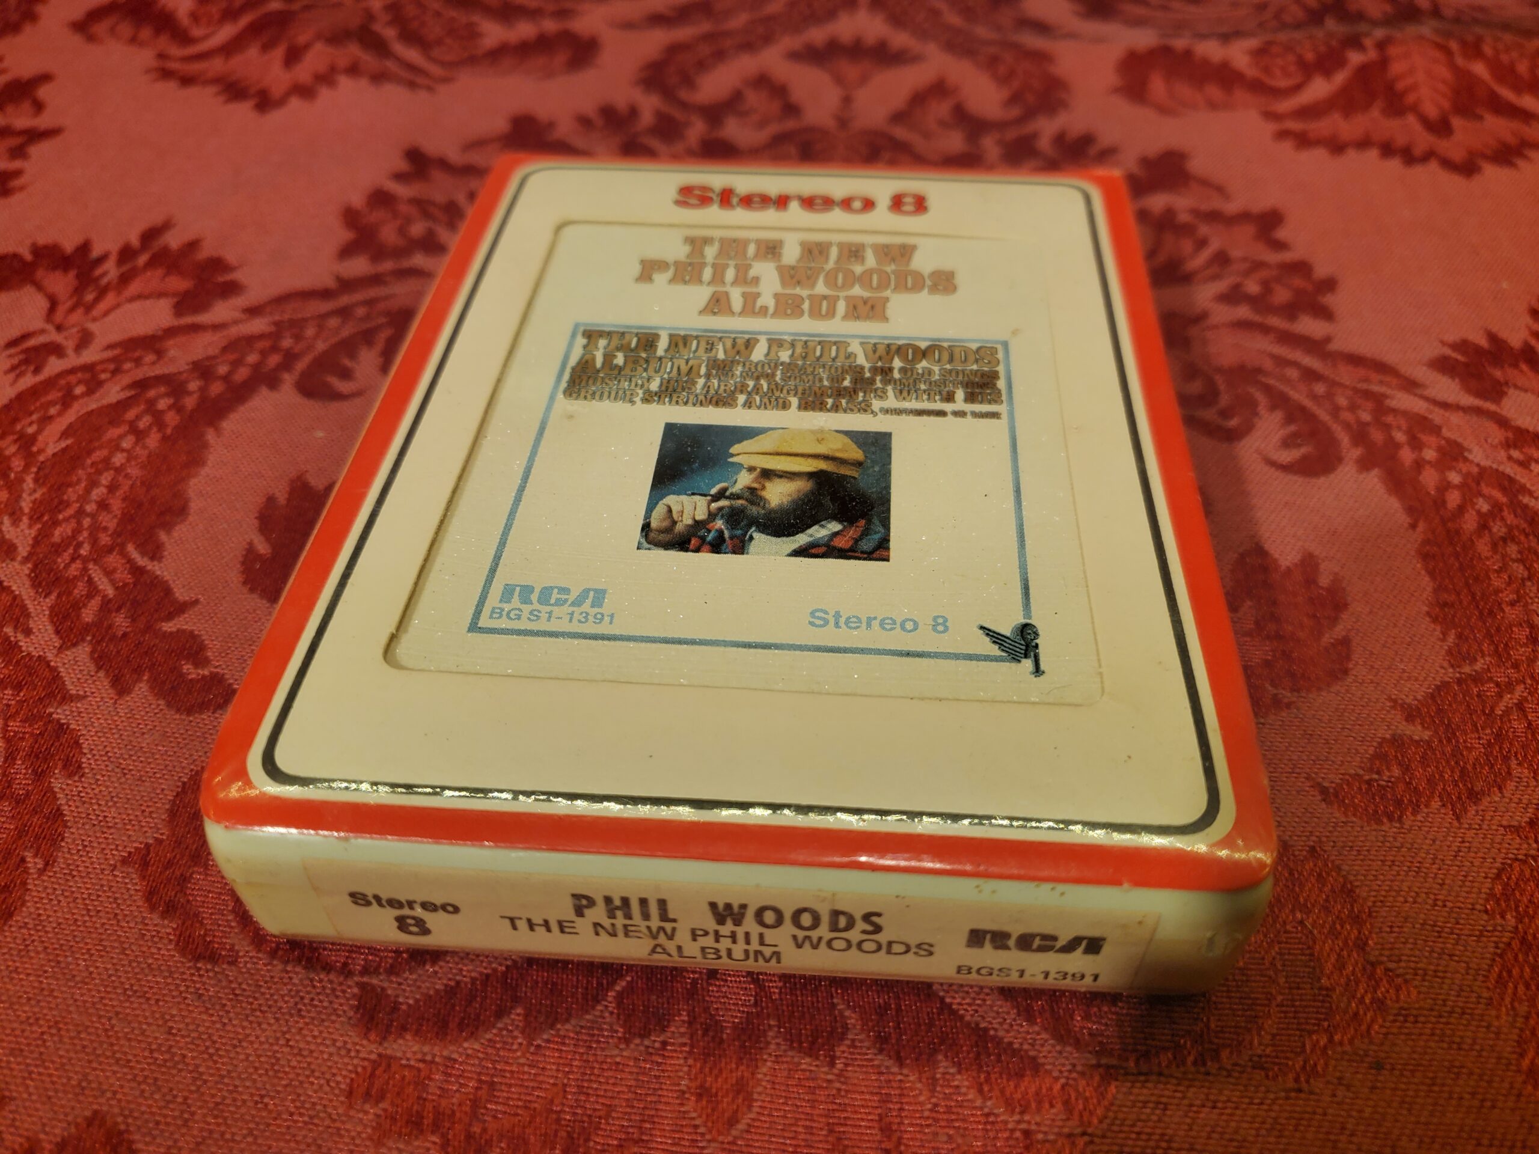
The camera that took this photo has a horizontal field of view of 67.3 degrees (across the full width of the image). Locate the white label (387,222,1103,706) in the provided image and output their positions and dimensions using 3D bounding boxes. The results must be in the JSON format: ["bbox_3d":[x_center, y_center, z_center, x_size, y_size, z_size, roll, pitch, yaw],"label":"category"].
[{"bbox_3d":[0.000,-0.020,0.145,0.073,0.002,0.086,3,47,4],"label":"white label"}]

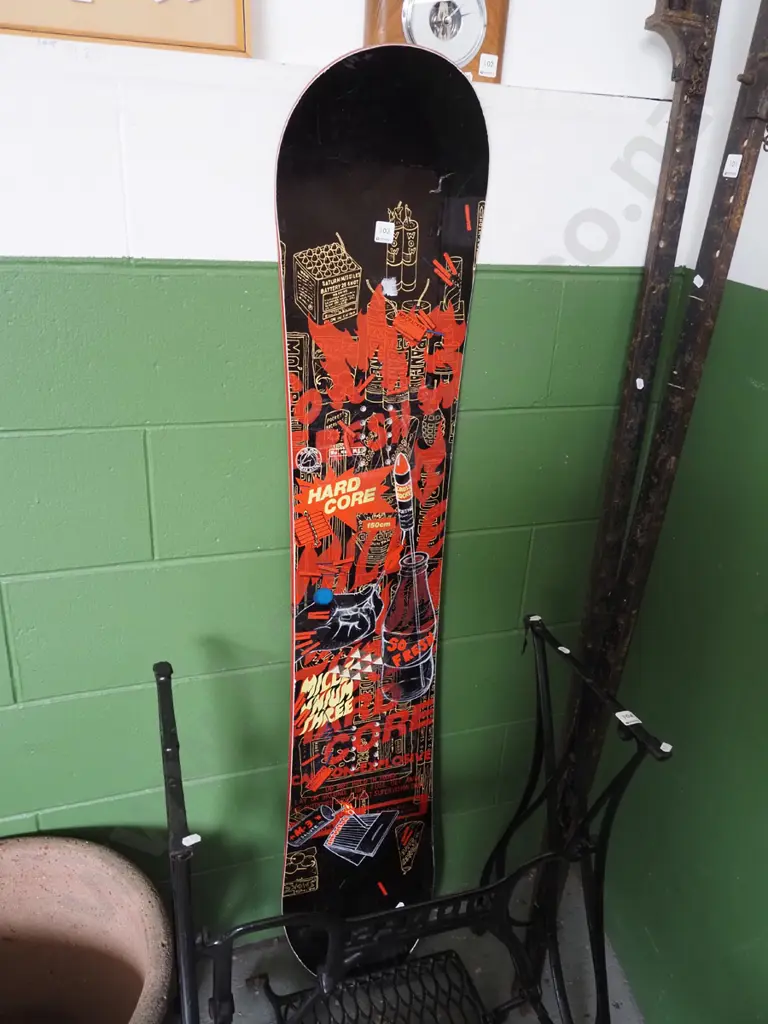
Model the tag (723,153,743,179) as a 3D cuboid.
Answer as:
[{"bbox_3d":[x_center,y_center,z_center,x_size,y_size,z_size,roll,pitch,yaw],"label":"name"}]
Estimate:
[{"bbox_3d":[0.411,-0.407,0.905,0.002,0.025,0.025,-4,26,-16],"label":"tag"}]

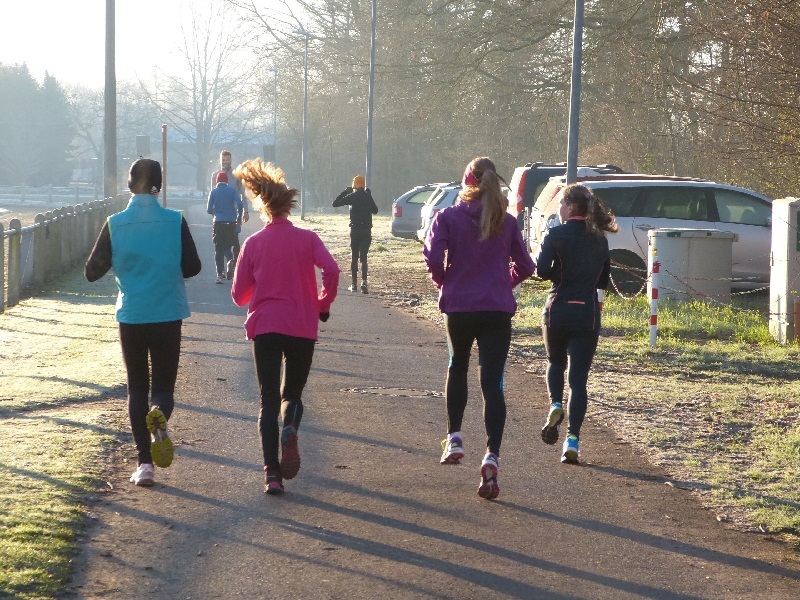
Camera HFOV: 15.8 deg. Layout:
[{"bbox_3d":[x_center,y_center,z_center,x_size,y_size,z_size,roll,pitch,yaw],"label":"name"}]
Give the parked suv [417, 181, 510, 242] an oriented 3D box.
[{"bbox_3d":[2.808,-1.876,66.424,4.400,1.460,1.770,1,2,-10],"label":"parked suv"}]

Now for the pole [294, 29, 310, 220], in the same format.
[{"bbox_3d":[-3.641,-6.412,105.536,0.560,6.970,0.250,1,2,-5],"label":"pole"}]

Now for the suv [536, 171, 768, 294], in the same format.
[{"bbox_3d":[4.407,-0.944,42.914,4.650,1.630,1.840,1,2,-11],"label":"suv"}]

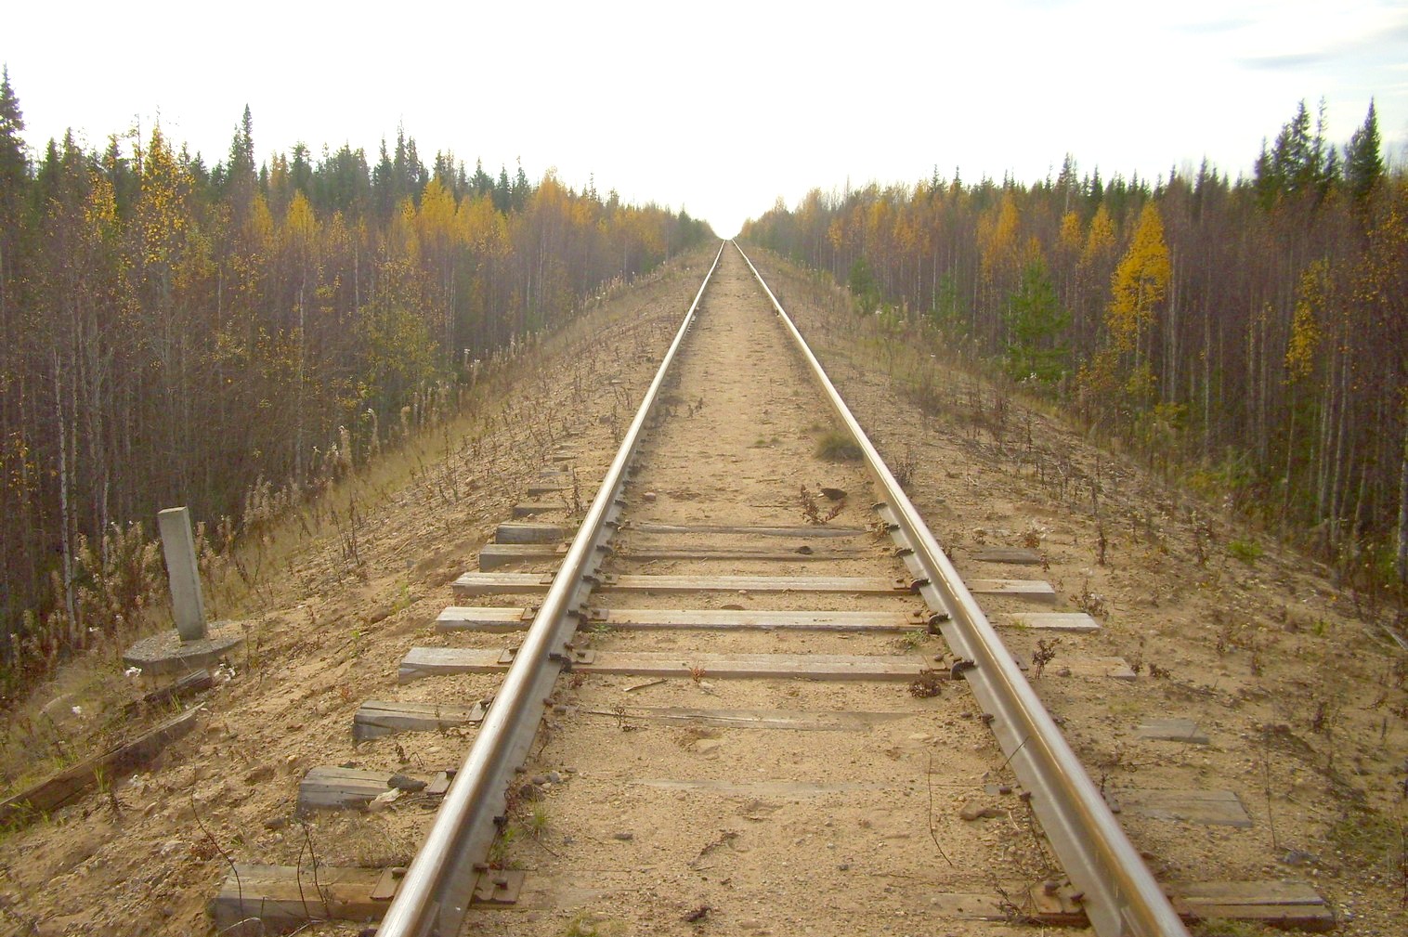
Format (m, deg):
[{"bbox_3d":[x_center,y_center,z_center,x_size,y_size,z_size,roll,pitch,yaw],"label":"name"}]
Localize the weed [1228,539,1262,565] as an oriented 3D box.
[{"bbox_3d":[3.233,0.496,8.247,0.175,0.130,0.160,1,10,1],"label":"weed"}]

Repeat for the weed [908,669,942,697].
[{"bbox_3d":[0.785,0.763,4.896,0.115,0.075,0.100,1,10,1],"label":"weed"}]

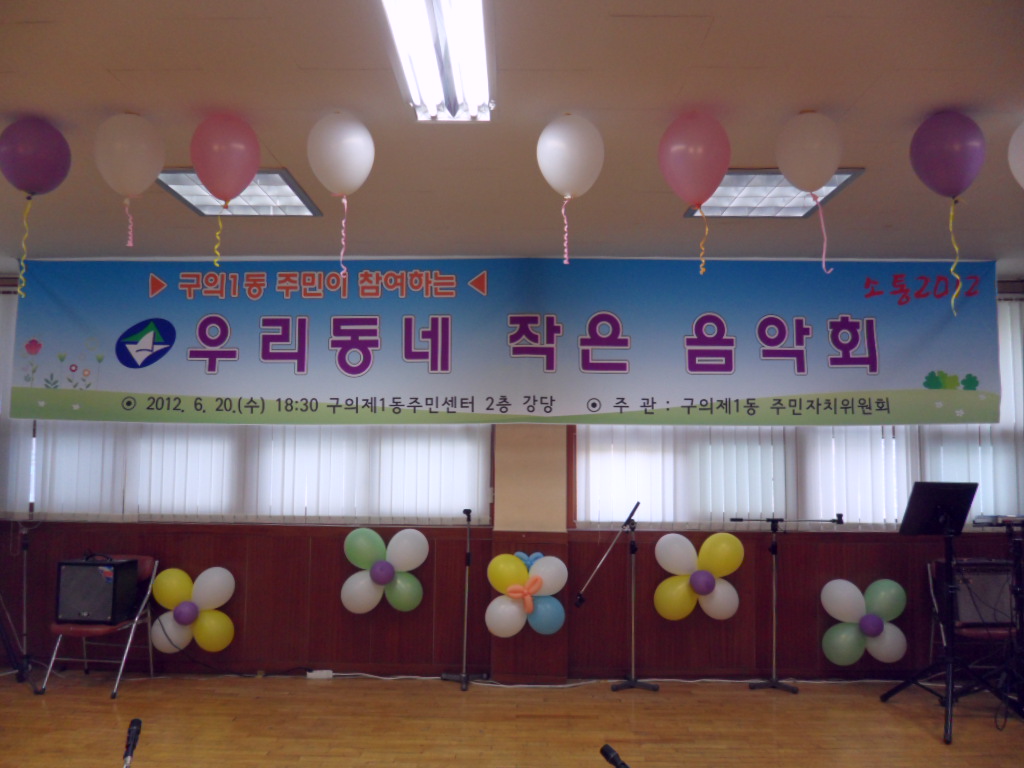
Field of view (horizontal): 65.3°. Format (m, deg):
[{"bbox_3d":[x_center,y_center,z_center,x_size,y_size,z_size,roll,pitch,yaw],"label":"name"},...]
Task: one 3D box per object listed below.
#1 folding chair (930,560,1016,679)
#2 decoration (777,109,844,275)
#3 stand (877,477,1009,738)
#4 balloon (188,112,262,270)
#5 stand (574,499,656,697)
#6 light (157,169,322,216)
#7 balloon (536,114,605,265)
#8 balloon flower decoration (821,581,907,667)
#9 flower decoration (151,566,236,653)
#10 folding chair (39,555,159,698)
[{"bbox_3d":[2.621,1.372,4.468,0.460,0.745,0.480,0,-5,4],"label":"folding chair"},{"bbox_3d":[1.080,-0.689,2.886,0.239,0.597,0.239,0,-6,1],"label":"decoration"},{"bbox_3d":[2.314,1.109,4.115,0.566,1.198,0.720,0,-5,1],"label":"stand"},{"bbox_3d":[-1.054,-0.706,2.919,0.257,0.563,0.257,0,-5,1],"label":"balloon"},{"bbox_3d":[0.605,1.219,4.649,0.476,1.047,0.280,0,-5,1],"label":"stand"},{"bbox_3d":[-1.298,-0.925,3.809,0.644,0.070,0.663,0,-6,1],"label":"light"},{"bbox_3d":[0.212,-0.703,2.893,0.244,0.551,0.244,0,-5,1],"label":"balloon"},{"bbox_3d":[2.236,1.516,5.082,0.545,0.546,0.290,0,-6,1],"label":"balloon flower decoration"},{"bbox_3d":[-2.046,1.447,5.129,0.554,0.539,0.290,0,-6,1],"label":"flower decoration"},{"bbox_3d":[-2.581,1.495,5.013,0.473,0.777,0.493,0,-6,6],"label":"folding chair"}]

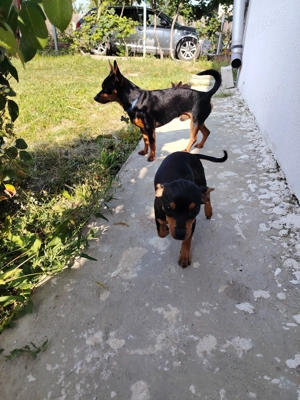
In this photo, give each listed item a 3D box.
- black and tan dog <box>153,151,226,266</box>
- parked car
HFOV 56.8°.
[{"bbox_3d":[0.120,0.012,0.874,0.200,0.250,0.335,9,31,12],"label":"black and tan dog"},{"bbox_3d":[-0.026,-5.800,9.706,4.780,1.610,1.880,9,31,12],"label":"parked car"}]

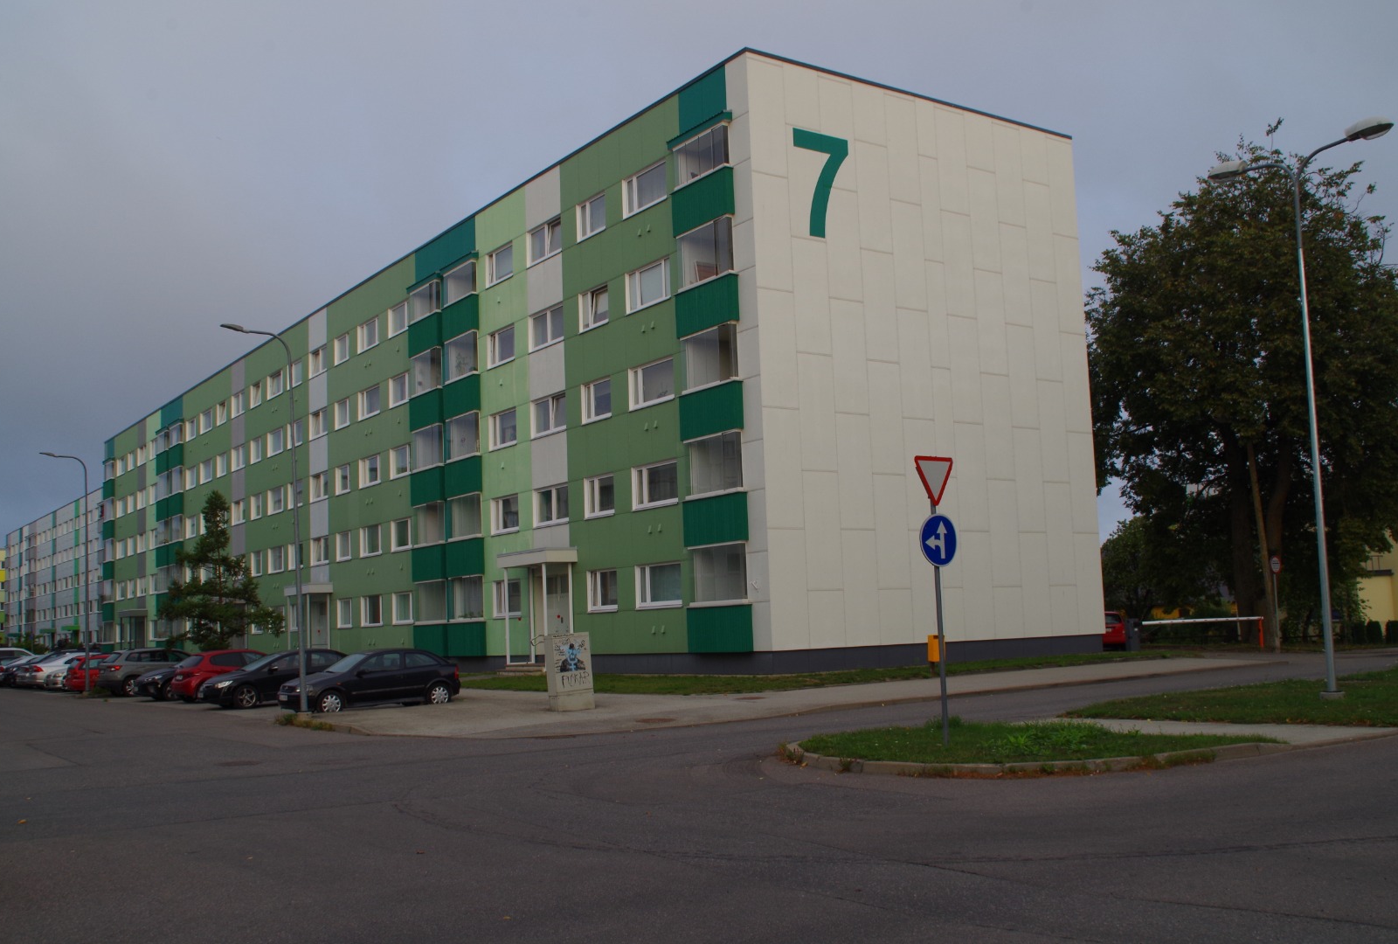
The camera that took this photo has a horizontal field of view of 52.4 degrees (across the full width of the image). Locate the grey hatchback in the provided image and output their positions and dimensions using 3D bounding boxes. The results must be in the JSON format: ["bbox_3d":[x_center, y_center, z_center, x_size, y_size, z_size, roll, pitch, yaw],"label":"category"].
[{"bbox_3d":[-18.850,7.050,50.100,4.380,1.600,1.840,3,-8,-37],"label":"grey hatchback"}]

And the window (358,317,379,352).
[{"bbox_3d":[-13.173,-5.493,56.571,0.150,1.130,2.120,2,-8,-34],"label":"window"}]

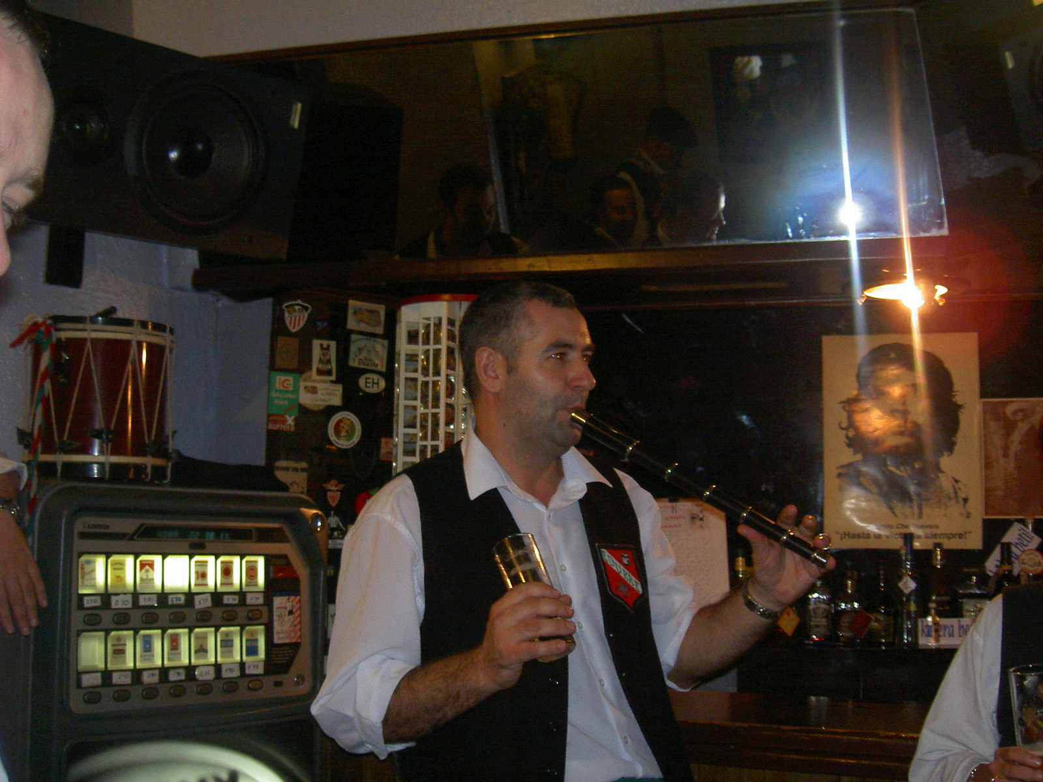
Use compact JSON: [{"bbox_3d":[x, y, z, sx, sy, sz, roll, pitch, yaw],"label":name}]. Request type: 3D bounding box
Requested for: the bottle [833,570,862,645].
[{"bbox_3d":[0.943,0.624,3.395,0.080,0.213,0.080,-1,-5,13],"label":"bottle"}]

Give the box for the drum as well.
[{"bbox_3d":[-0.997,0.023,2.770,0.338,0.365,0.338,-1,-5,13],"label":"drum"}]

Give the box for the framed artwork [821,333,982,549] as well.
[{"bbox_3d":[1.147,0.152,3.545,0.454,0.647,0.010,-1,-5,13],"label":"framed artwork"}]

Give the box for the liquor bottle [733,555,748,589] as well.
[{"bbox_3d":[0.651,0.608,3.498,0.078,0.275,0.078,-1,-5,13],"label":"liquor bottle"}]

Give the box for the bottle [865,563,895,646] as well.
[{"bbox_3d":[1.031,0.612,3.375,0.077,0.237,0.077,-1,-5,13],"label":"bottle"}]

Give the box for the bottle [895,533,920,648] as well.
[{"bbox_3d":[1.106,0.571,3.361,0.061,0.322,0.061,-1,-5,13],"label":"bottle"}]

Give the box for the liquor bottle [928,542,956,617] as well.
[{"bbox_3d":[1.197,0.579,3.369,0.075,0.286,0.075,-1,-5,13],"label":"liquor bottle"}]

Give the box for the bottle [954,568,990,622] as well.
[{"bbox_3d":[1.284,0.611,3.345,0.097,0.212,0.085,-1,-5,13],"label":"bottle"}]

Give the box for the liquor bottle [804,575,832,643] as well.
[{"bbox_3d":[0.863,0.618,3.415,0.076,0.229,0.076,-1,-5,13],"label":"liquor bottle"}]

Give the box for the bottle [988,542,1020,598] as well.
[{"bbox_3d":[1.372,0.572,3.328,0.079,0.292,0.079,-1,-5,13],"label":"bottle"}]

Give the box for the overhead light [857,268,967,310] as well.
[{"bbox_3d":[1.022,-0.268,3.080,0.255,0.075,0.255,-1,-5,13],"label":"overhead light"}]

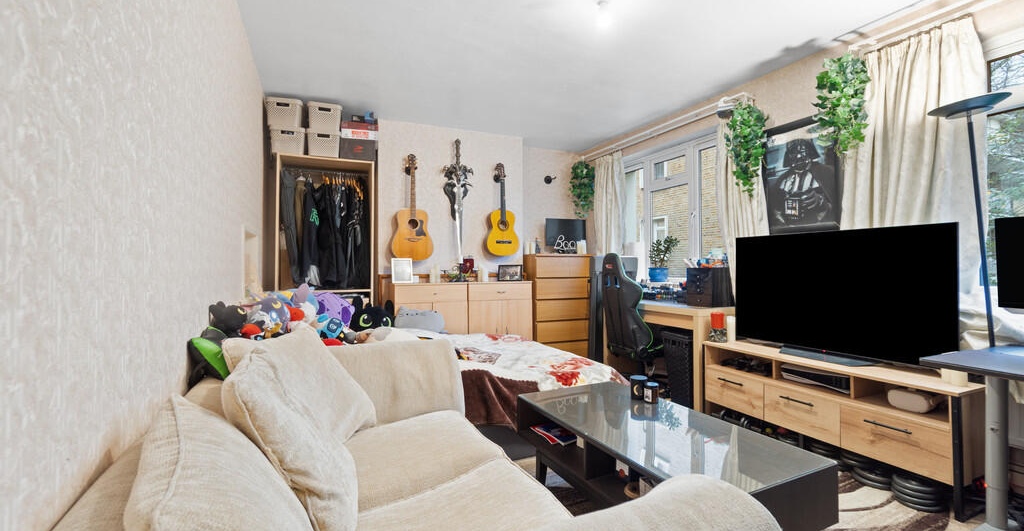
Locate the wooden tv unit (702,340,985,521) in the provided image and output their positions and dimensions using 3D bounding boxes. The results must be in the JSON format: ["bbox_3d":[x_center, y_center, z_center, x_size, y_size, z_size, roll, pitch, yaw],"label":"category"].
[{"bbox_3d":[1.860,0.855,2.584,0.390,0.555,1.353,0,0,-25],"label":"wooden tv unit"}]

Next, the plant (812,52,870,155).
[{"bbox_3d":[1.917,-0.940,2.481,0.180,0.560,0.230,0,0,-25],"label":"plant"}]

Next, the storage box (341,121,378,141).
[{"bbox_3d":[-1.441,-1.229,4.021,0.317,0.163,0.270,0,0,-25],"label":"storage box"}]

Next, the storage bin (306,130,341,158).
[{"bbox_3d":[-1.630,-1.006,3.698,0.265,0.222,0.360,0,0,-23],"label":"storage bin"}]

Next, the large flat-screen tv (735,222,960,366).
[{"bbox_3d":[1.941,0.184,2.650,0.202,0.786,1.222,0,0,-25],"label":"large flat-screen tv"}]

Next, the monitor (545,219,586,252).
[{"bbox_3d":[0.630,-0.325,4.982,0.550,0.420,0.180,0,0,-22],"label":"monitor"}]

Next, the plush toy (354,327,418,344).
[{"bbox_3d":[-0.800,0.460,2.750,0.380,0.180,0.220,0,0,-6],"label":"plush toy"}]

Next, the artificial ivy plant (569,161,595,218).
[{"bbox_3d":[0.847,-0.926,5.200,0.270,0.707,0.230,0,0,-25],"label":"artificial ivy plant"}]

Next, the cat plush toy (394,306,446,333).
[{"bbox_3d":[-0.686,0.405,3.220,0.390,0.200,0.220,0,0,-12],"label":"cat plush toy"}]

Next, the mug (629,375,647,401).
[{"bbox_3d":[0.668,0.648,2.270,0.090,0.105,0.090,0,0,16],"label":"mug"}]

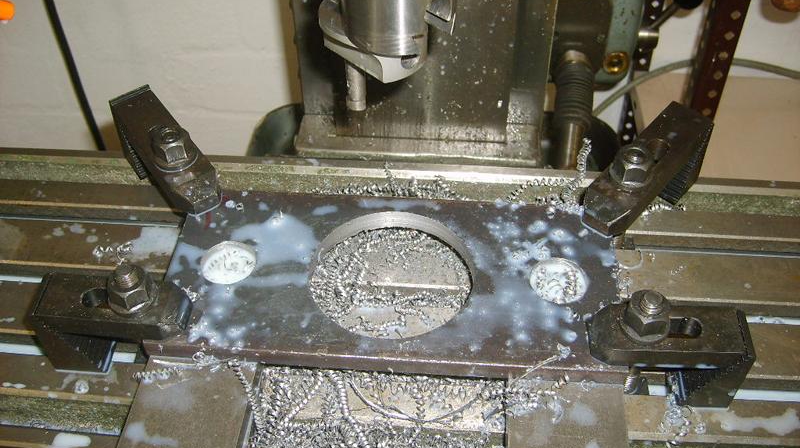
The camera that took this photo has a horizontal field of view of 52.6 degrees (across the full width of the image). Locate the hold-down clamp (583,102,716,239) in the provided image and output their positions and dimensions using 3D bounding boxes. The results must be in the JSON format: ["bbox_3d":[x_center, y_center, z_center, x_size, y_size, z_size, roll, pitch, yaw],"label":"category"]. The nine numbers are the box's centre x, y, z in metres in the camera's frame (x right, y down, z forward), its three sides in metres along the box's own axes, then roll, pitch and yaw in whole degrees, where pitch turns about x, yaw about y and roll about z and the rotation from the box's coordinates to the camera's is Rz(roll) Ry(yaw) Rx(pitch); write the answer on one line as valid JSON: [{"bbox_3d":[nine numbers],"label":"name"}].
[{"bbox_3d":[0.143,-0.021,0.481,0.027,0.069,0.093,36,58,29],"label":"hold-down clamp"}]

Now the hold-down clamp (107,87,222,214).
[{"bbox_3d":[-0.139,-0.033,0.501,0.027,0.069,0.086,-31,54,-24],"label":"hold-down clamp"}]

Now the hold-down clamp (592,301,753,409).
[{"bbox_3d":[0.134,0.066,0.415,0.079,0.056,0.027,3,48,4],"label":"hold-down clamp"}]

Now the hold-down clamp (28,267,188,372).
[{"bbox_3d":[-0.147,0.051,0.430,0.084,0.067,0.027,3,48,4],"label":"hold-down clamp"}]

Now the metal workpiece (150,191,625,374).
[{"bbox_3d":[-0.005,0.030,0.448,0.247,0.013,0.111,3,48,4],"label":"metal workpiece"}]

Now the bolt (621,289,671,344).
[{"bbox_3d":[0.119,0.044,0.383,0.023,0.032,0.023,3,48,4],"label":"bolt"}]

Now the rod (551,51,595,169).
[{"bbox_3d":[0.124,-0.077,0.591,0.028,0.116,0.028,-1,48,8],"label":"rod"}]

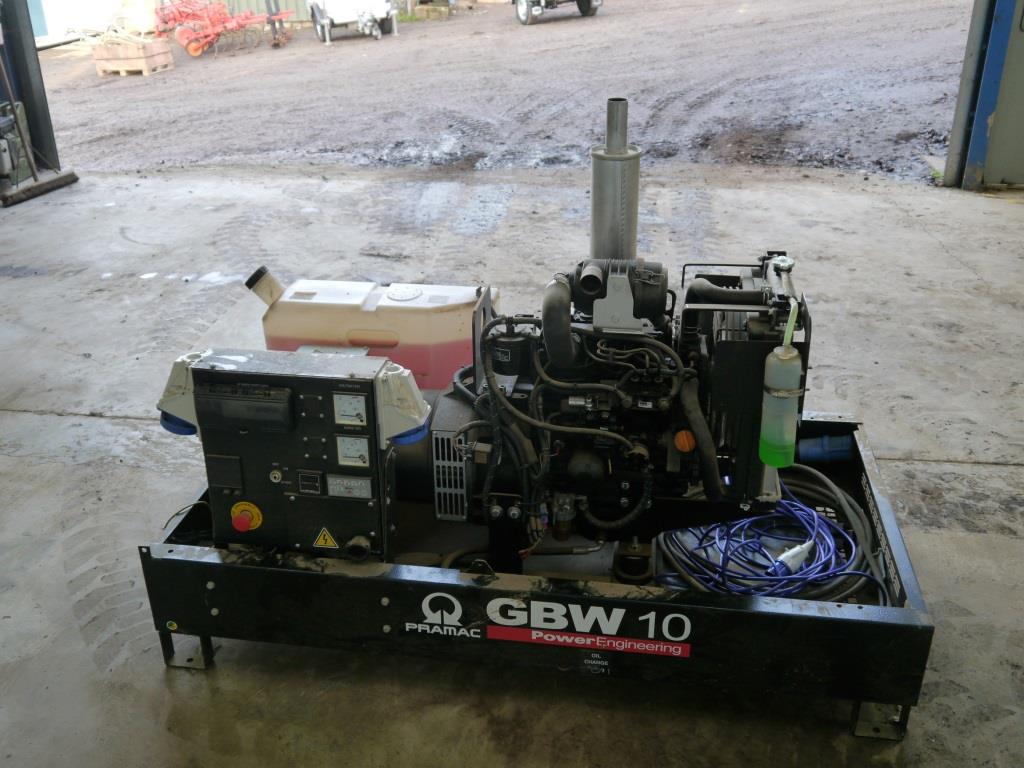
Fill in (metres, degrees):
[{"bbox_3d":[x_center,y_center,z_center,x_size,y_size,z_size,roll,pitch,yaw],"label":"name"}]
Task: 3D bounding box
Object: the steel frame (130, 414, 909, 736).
[{"bbox_3d":[0.077,0.368,2.544,1.646,0.304,0.920,3,25,8],"label":"steel frame"}]

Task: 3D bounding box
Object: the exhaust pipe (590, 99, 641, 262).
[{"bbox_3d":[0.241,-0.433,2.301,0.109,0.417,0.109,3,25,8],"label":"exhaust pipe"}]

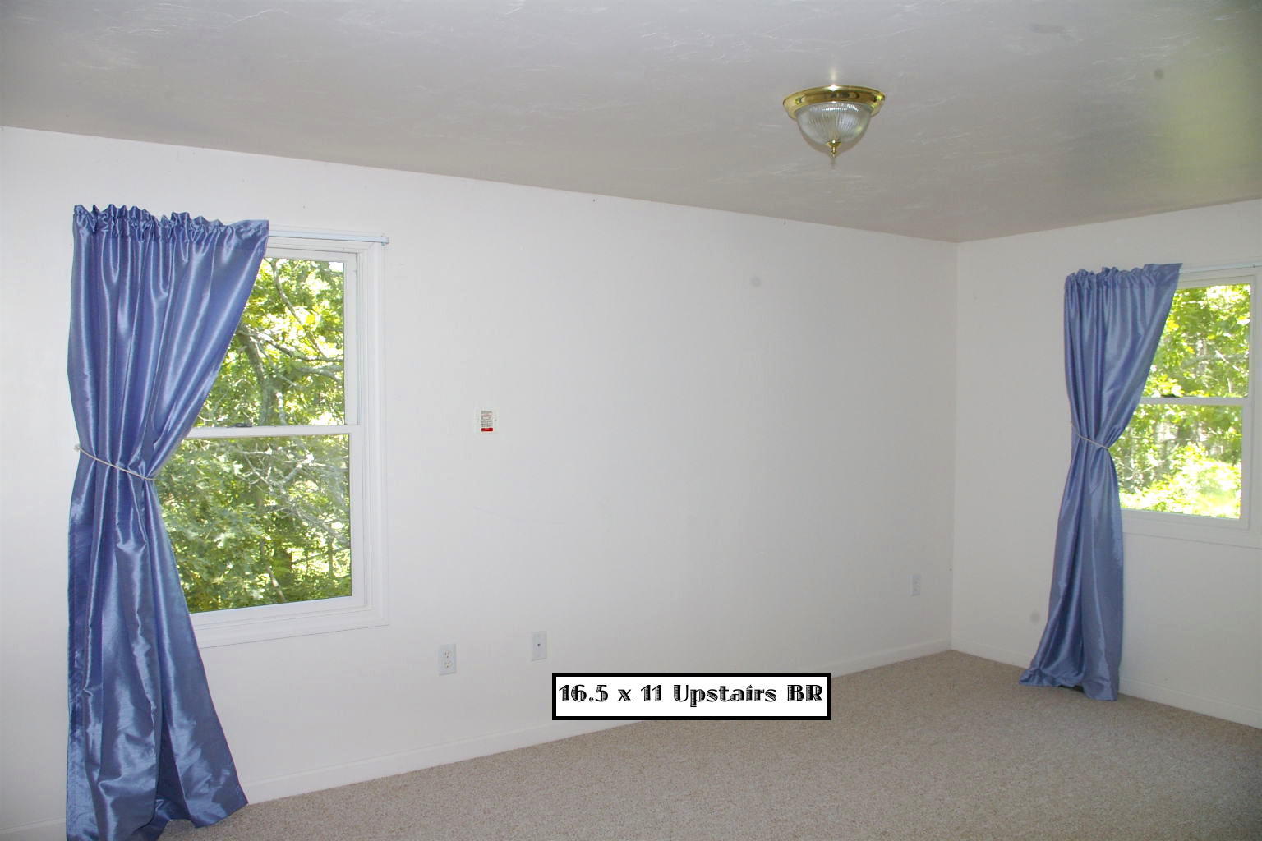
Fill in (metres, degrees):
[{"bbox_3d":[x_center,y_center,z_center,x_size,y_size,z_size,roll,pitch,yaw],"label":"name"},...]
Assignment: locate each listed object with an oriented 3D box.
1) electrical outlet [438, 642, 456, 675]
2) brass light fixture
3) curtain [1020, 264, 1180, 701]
[{"bbox_3d":[-0.713,0.928,3.676,0.071,0.116,0.009,-1,2,-33],"label":"electrical outlet"},{"bbox_3d":[0.568,-0.819,2.628,0.284,0.165,0.284,0,2,0],"label":"brass light fixture"},{"bbox_3d":[2.243,0.311,4.447,0.220,2.030,0.670,-1,2,-33],"label":"curtain"}]

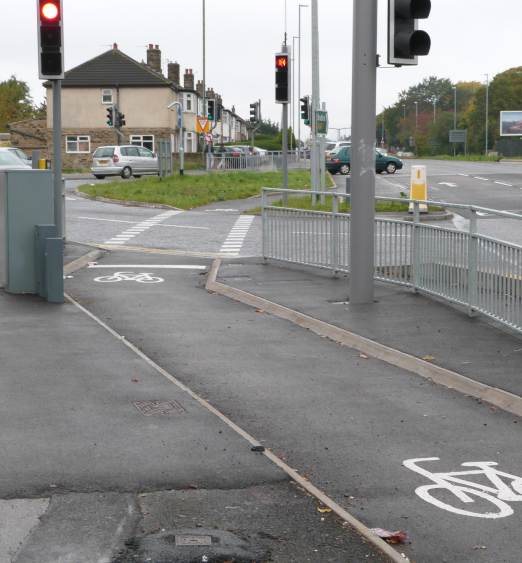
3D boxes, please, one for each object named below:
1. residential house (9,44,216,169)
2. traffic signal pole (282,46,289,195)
[{"bbox_3d":[-9.450,-11.028,85.064,10.900,7.441,11.500,0,6,3],"label":"residential house"},{"bbox_3d":[0.606,-3.867,33.415,0.120,3.977,0.120,0,6,0],"label":"traffic signal pole"}]

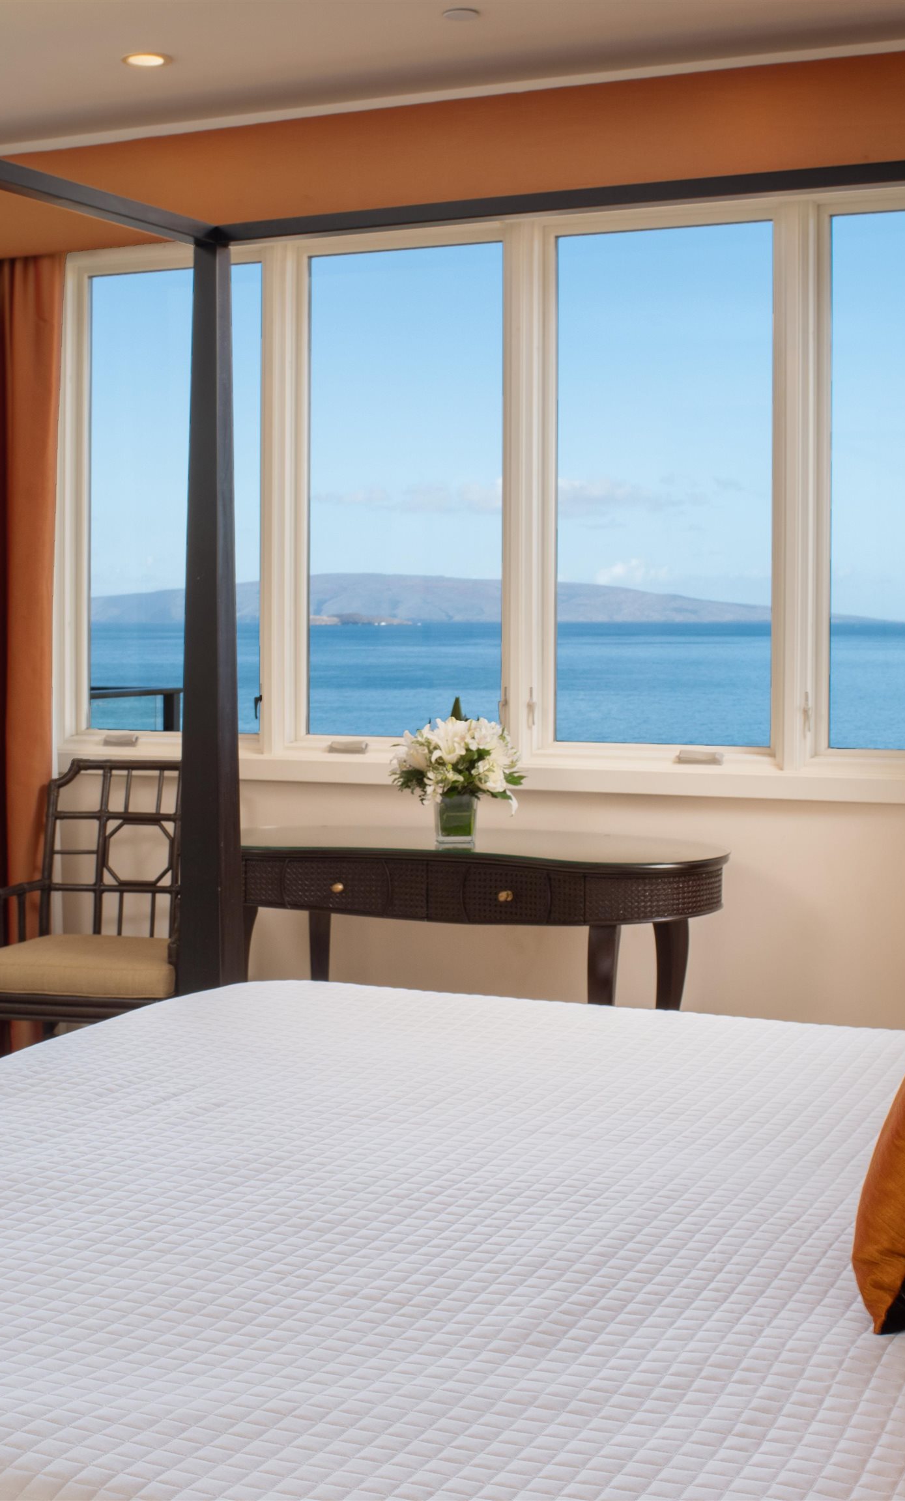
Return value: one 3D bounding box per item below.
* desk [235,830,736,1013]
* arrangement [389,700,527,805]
[{"bbox_3d":[-0.003,0.610,5.266,1.430,0.765,0.641,1,2,22],"label":"desk"},{"bbox_3d":[0.012,0.004,5.211,0.309,0.274,0.284,1,2,24],"label":"arrangement"}]

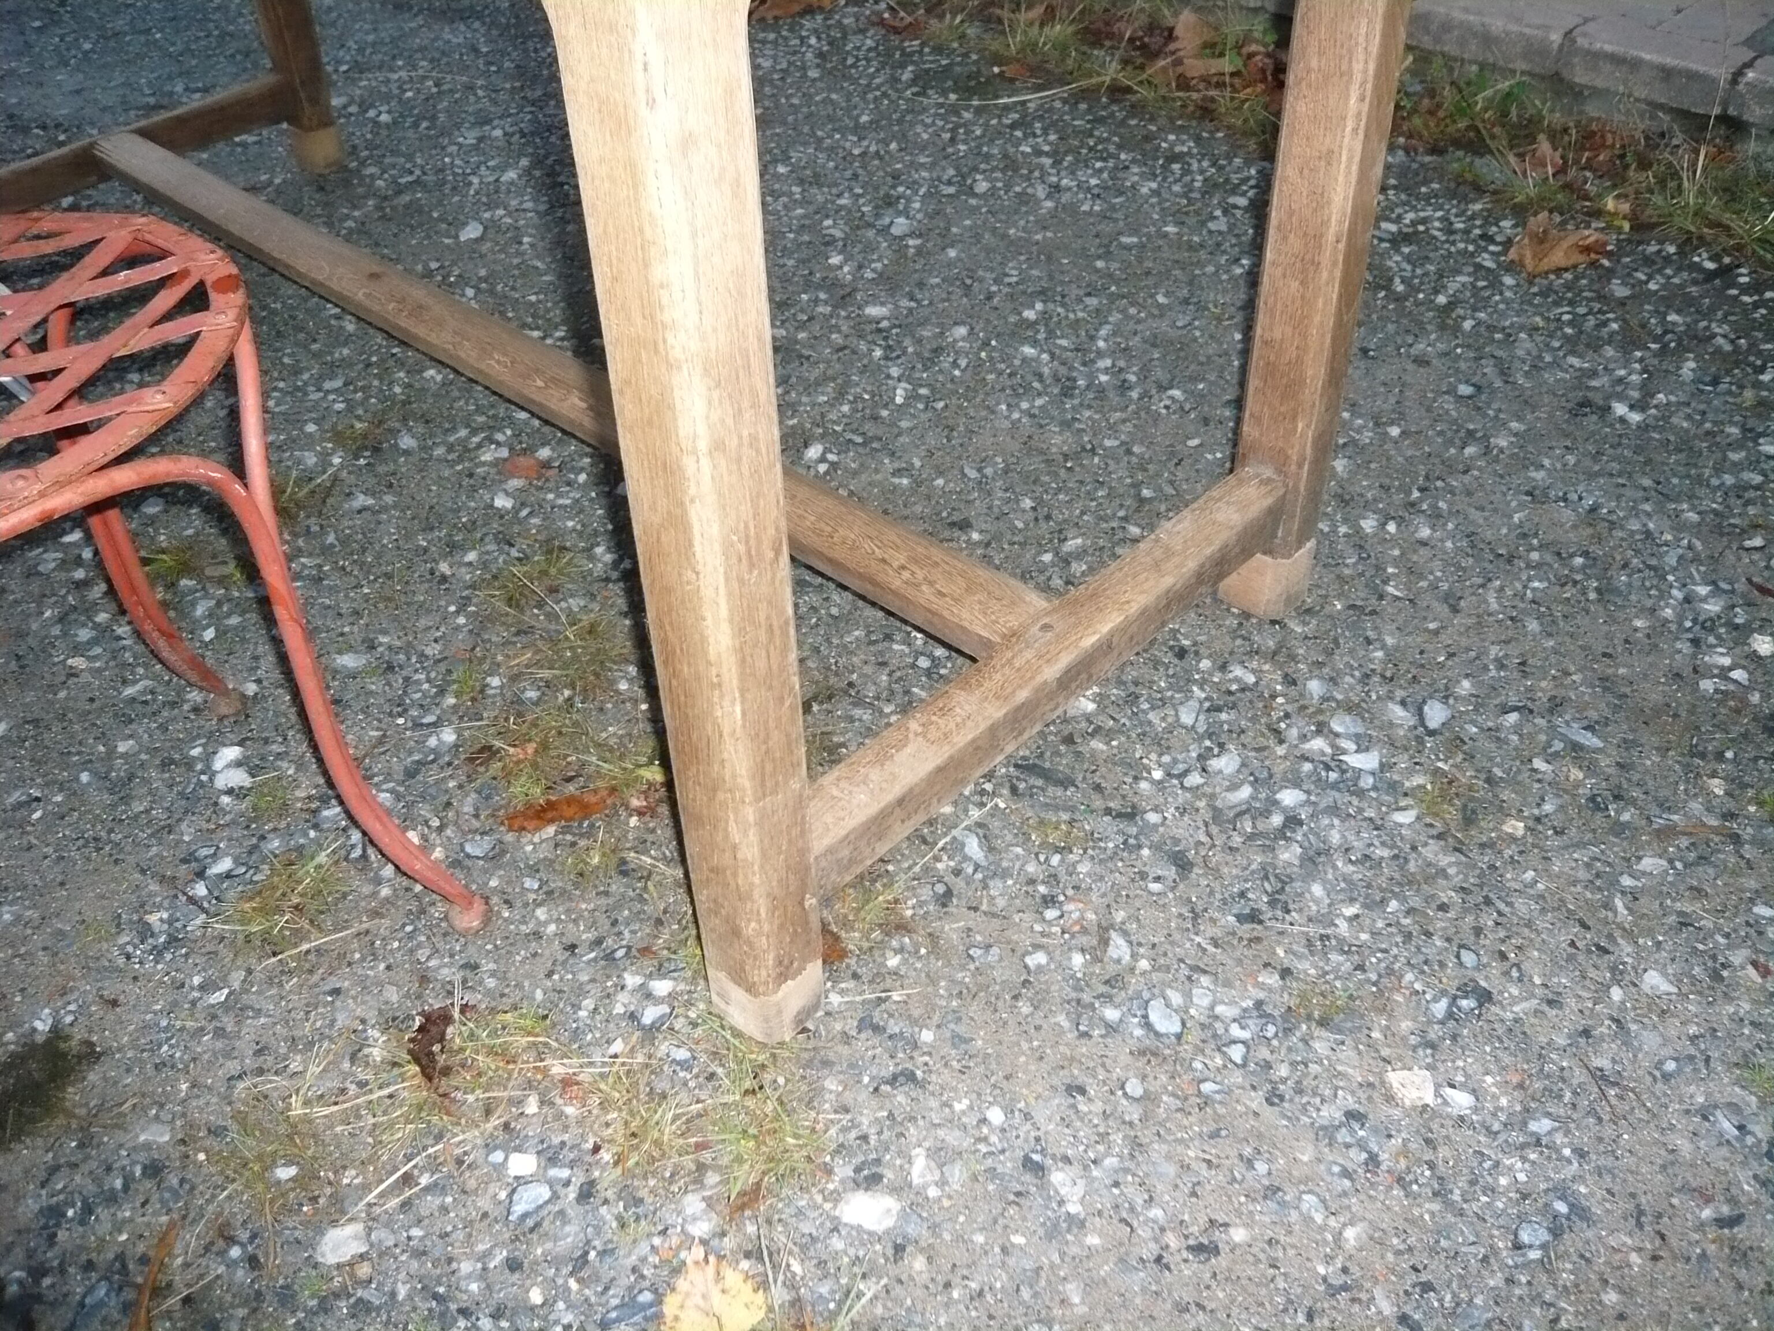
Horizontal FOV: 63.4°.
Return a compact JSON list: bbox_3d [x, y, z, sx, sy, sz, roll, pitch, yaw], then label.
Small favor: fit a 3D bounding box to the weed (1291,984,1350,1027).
[{"bbox_3d":[0.291,0.227,0.965,0.040,0.014,0.031,-3,40,0],"label":"weed"}]

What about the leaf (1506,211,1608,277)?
[{"bbox_3d":[0.849,-0.536,1.817,0.130,0.050,0.100,-3,40,0],"label":"leaf"}]

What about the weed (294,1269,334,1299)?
[{"bbox_3d":[-0.336,0.361,0.841,0.025,0.013,0.019,-3,40,0],"label":"weed"}]

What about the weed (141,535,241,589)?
[{"bbox_3d":[-0.679,-0.102,1.399,0.095,0.030,0.052,-3,40,0],"label":"weed"}]

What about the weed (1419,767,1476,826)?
[{"bbox_3d":[0.431,0.099,1.102,0.039,0.023,0.048,-3,40,0],"label":"weed"}]

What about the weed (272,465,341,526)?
[{"bbox_3d":[-0.597,-0.176,1.471,0.063,0.045,0.054,-3,40,0],"label":"weed"}]

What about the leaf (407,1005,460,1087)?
[{"bbox_3d":[-0.304,0.251,0.961,0.033,0.025,0.057,-5,40,-3],"label":"leaf"}]

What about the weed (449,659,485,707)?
[{"bbox_3d":[-0.365,0.012,1.246,0.030,0.028,0.034,-3,40,0],"label":"weed"}]

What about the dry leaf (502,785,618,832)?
[{"bbox_3d":[-0.256,0.111,1.129,0.091,0.020,0.027,-12,41,-11],"label":"dry leaf"}]

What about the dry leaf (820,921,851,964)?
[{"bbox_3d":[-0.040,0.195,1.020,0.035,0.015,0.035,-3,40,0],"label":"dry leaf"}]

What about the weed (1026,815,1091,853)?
[{"bbox_3d":[0.131,0.126,1.094,0.050,0.014,0.031,-3,40,0],"label":"weed"}]

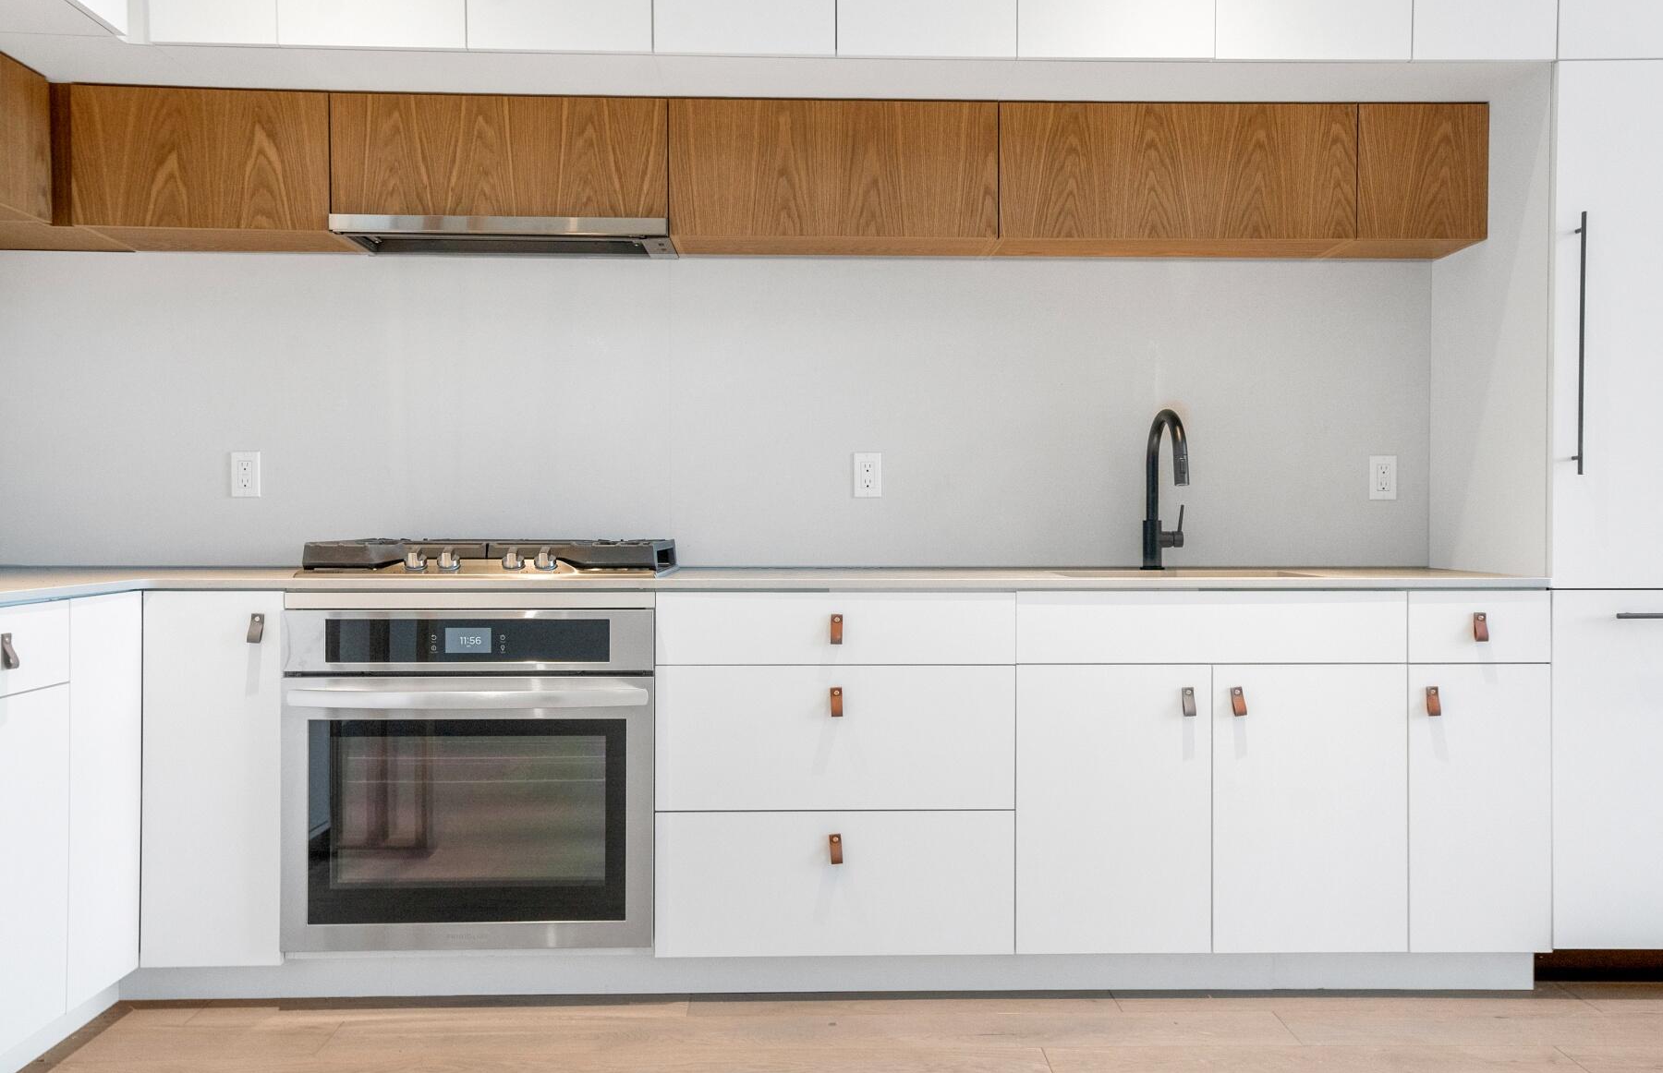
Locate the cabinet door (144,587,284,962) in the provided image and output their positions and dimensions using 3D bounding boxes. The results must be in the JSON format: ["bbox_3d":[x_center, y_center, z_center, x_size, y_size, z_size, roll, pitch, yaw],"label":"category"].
[{"bbox_3d":[-1.270,0.501,2.752,0.282,0.772,0.040,0,1,-2],"label":"cabinet door"}]

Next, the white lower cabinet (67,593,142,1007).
[{"bbox_3d":[-1.718,0.508,2.630,0.580,0.775,0.295,0,1,-2],"label":"white lower cabinet"}]

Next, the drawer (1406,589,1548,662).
[{"bbox_3d":[1.384,0.194,3.137,0.309,0.154,0.520,0,1,-2],"label":"drawer"}]

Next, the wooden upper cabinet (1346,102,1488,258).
[{"bbox_3d":[1.382,-0.857,3.297,0.309,0.317,0.315,0,1,-2],"label":"wooden upper cabinet"}]

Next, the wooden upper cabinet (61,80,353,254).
[{"bbox_3d":[-1.447,-0.869,3.198,0.583,0.323,0.268,0,1,-2],"label":"wooden upper cabinet"}]

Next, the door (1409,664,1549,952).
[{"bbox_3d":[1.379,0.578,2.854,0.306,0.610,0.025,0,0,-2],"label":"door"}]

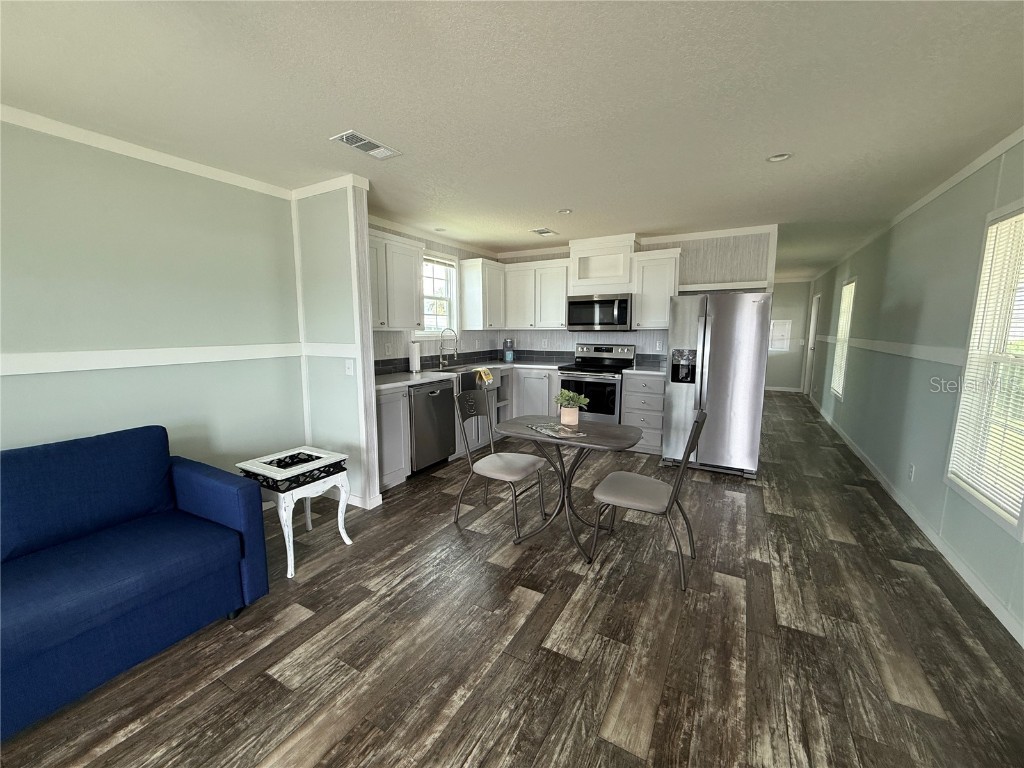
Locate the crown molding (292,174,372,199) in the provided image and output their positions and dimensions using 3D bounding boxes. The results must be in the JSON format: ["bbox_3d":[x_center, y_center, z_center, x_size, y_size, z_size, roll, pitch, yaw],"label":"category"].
[{"bbox_3d":[-1.386,-1.456,3.132,0.694,0.083,0.151,4,8,29],"label":"crown molding"}]

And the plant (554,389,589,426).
[{"bbox_3d":[0.424,0.154,2.908,0.240,0.245,0.220,0,8,0],"label":"plant"}]

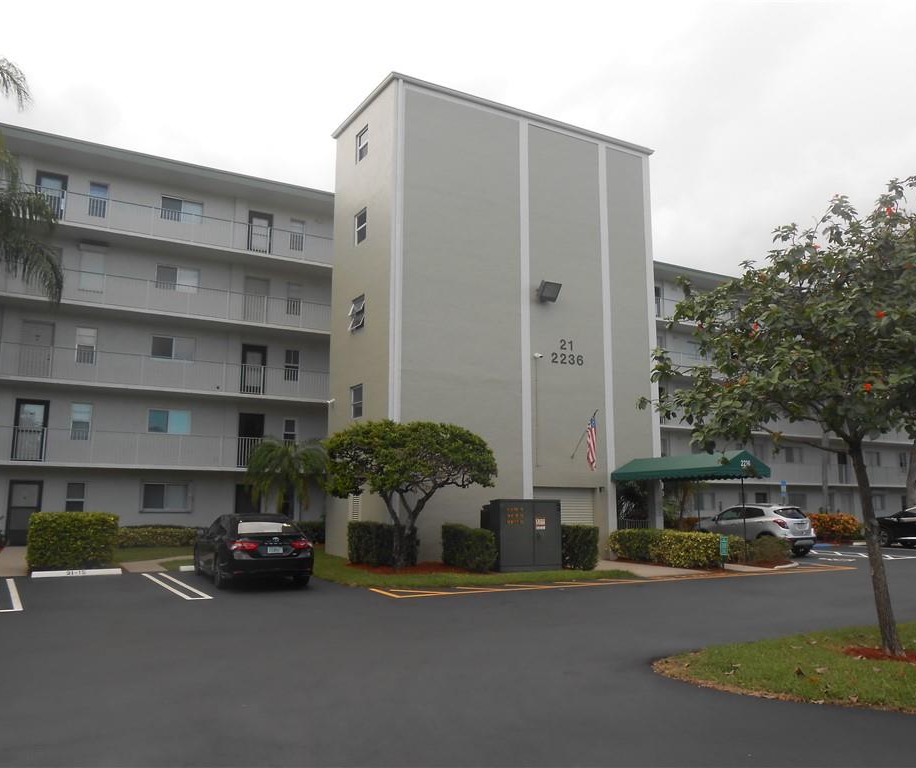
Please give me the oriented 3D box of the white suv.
[{"bbox_3d":[10.125,4.961,26.442,1.790,1.650,4.280,5,-10,-26],"label":"white suv"}]

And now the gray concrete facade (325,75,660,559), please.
[{"bbox_3d":[1.170,-1.302,24.555,9.500,13.300,4.750,5,-11,-29],"label":"gray concrete facade"}]

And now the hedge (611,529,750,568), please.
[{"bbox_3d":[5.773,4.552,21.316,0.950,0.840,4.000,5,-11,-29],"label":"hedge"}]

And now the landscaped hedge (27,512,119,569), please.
[{"bbox_3d":[-9.093,3.717,18.331,1.900,1.320,1.150,5,-11,-29],"label":"landscaped hedge"}]

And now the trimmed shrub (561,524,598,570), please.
[{"bbox_3d":[2.555,3.961,18.786,1.100,1.030,1.250,5,-11,-29],"label":"trimmed shrub"}]

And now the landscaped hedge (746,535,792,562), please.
[{"bbox_3d":[8.527,4.467,21.210,1.150,0.740,1.150,5,-11,-29],"label":"landscaped hedge"}]

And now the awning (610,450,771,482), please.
[{"bbox_3d":[6.557,2.395,22.086,1.950,0.690,4.250,5,-11,-29],"label":"awning"}]

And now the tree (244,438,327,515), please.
[{"bbox_3d":[-5.645,3.559,25.233,2.700,3.550,2.700,5,-11,-29],"label":"tree"}]

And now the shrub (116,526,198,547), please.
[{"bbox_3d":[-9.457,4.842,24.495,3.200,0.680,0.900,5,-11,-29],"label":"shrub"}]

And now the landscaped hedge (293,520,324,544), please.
[{"bbox_3d":[-5.291,5.231,27.254,1.350,0.930,1.000,5,-11,-29],"label":"landscaped hedge"}]

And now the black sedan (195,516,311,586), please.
[{"bbox_3d":[-4.550,3.641,17.077,1.840,1.445,4.880,5,-10,-25],"label":"black sedan"}]

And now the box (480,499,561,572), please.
[{"bbox_3d":[1.526,3.766,19.218,1.780,1.690,1.050,5,-11,-29],"label":"box"}]

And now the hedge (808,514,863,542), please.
[{"bbox_3d":[16.724,6.384,34.293,2.600,1.250,1.300,5,-11,-29],"label":"hedge"}]

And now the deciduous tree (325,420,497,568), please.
[{"bbox_3d":[-1.158,2.697,18.513,4.000,3.500,3.400,5,-11,-29],"label":"deciduous tree"}]

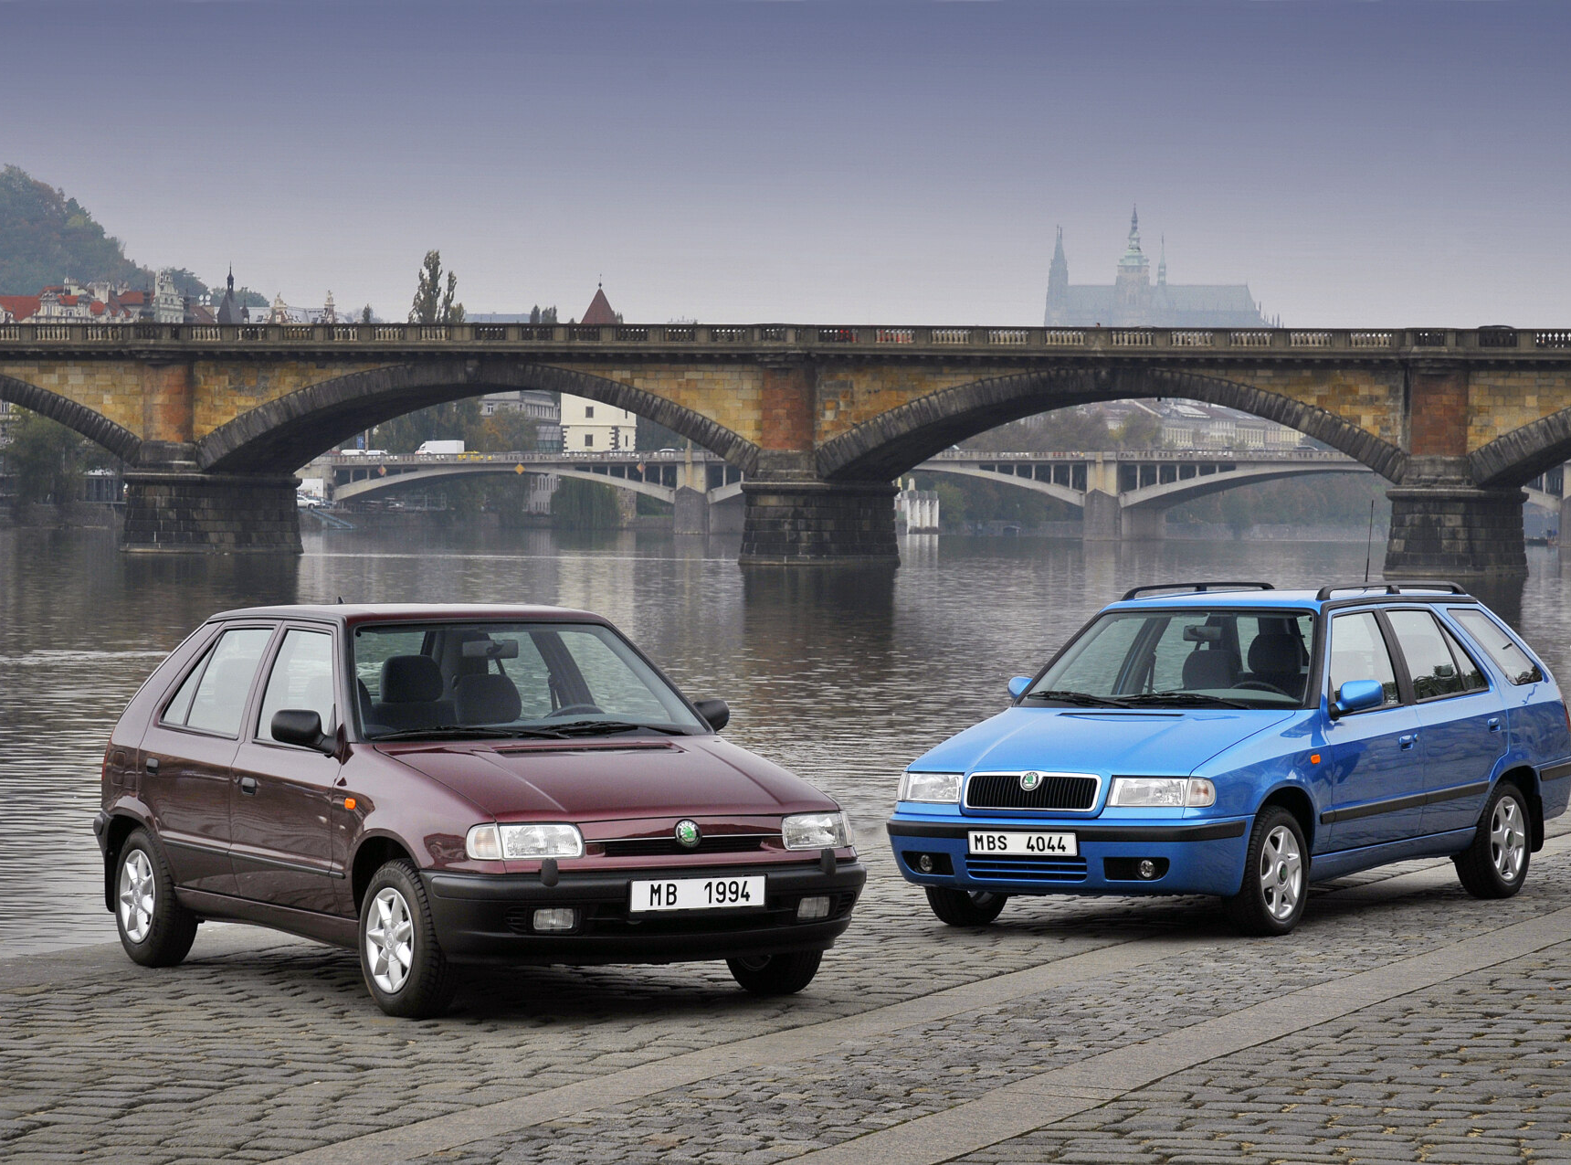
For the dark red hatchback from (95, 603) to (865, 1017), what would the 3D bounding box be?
[{"bbox_3d":[-1.223,0.775,17.416,1.650,1.400,3.855,-1,0,-29],"label":"dark red hatchback"}]

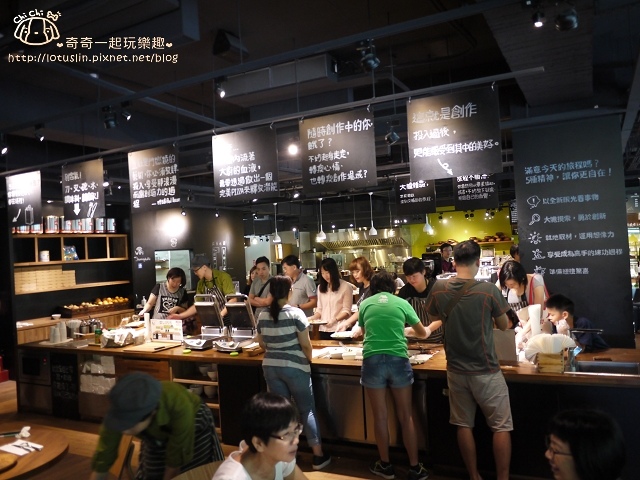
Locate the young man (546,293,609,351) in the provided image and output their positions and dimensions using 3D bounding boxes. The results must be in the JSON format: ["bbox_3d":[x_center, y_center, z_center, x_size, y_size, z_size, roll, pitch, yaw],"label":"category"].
[{"bbox_3d":[2.238,1.029,4.436,0.440,1.220,0.400,-1,-3,-37],"label":"young man"}]

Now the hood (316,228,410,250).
[{"bbox_3d":[0.867,-0.030,10.186,1.700,0.420,0.800,-4,-1,26],"label":"hood"}]

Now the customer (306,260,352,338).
[{"bbox_3d":[0.126,0.977,5.293,0.460,1.560,0.420,-4,-1,27],"label":"customer"}]

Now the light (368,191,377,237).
[{"bbox_3d":[0.832,-0.404,8.200,0.120,0.700,0.120,-3,-2,0],"label":"light"}]

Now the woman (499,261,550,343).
[{"bbox_3d":[1.765,0.919,4.342,0.500,1.470,0.550,-4,-1,37],"label":"woman"}]

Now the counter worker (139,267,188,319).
[{"bbox_3d":[-1.834,1.108,6.243,0.520,1.540,0.480,-3,-1,6],"label":"counter worker"}]

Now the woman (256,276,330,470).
[{"bbox_3d":[-0.234,1.063,4.241,0.470,1.550,0.340,-4,-3,32],"label":"woman"}]

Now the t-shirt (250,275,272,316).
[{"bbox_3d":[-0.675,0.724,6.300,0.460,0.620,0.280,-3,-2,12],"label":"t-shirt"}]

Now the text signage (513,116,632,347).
[{"bbox_3d":[2.449,-0.001,5.039,0.942,2.295,0.040,-4,-3,27],"label":"text signage"}]

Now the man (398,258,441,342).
[{"bbox_3d":[0.988,0.933,4.793,0.500,1.540,0.520,-4,-1,27],"label":"man"}]

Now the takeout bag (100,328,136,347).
[{"bbox_3d":[-2.304,1.128,5.944,0.330,0.160,0.250,-4,-3,27],"label":"takeout bag"}]

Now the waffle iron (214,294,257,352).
[{"bbox_3d":[-0.782,0.793,4.857,0.280,0.480,0.400,-4,-1,26],"label":"waffle iron"}]

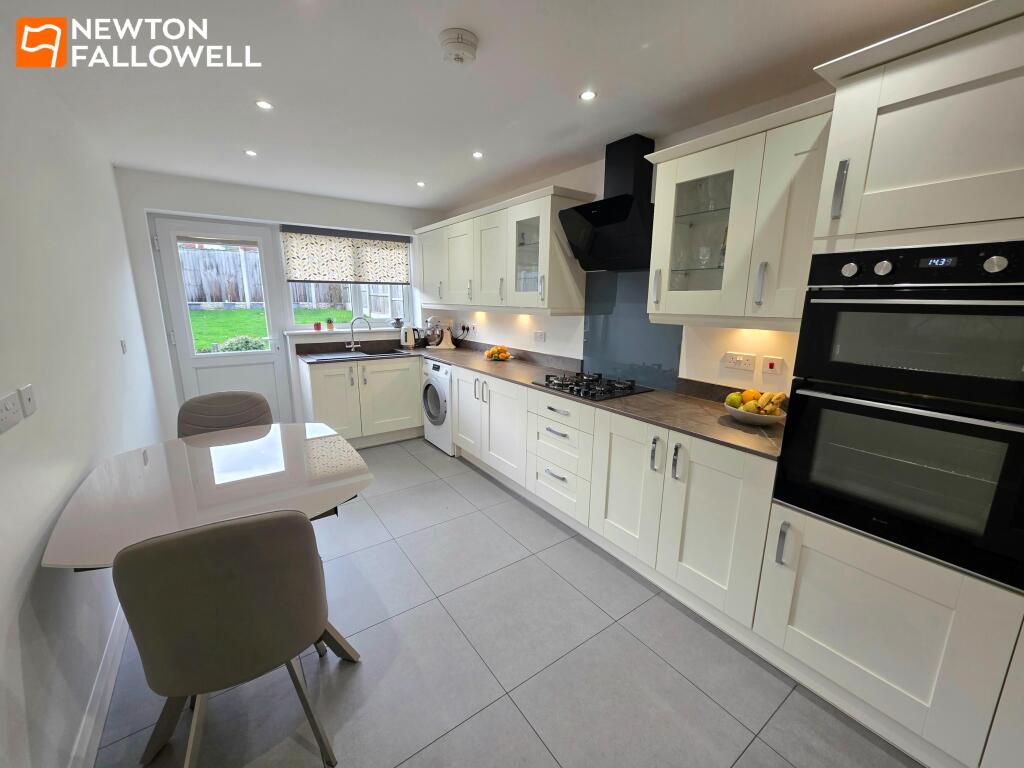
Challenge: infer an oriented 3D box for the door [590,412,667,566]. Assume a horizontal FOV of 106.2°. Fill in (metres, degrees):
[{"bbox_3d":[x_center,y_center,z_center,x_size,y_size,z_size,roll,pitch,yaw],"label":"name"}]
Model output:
[{"bbox_3d":[0.602,0.536,2.041,0.020,0.720,0.444,-8,15,-36],"label":"door"}]

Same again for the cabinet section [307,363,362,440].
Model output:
[{"bbox_3d":[-1.564,0.171,3.461,0.390,0.715,0.020,-9,15,-36],"label":"cabinet section"}]

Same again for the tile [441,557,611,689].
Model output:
[{"bbox_3d":[0.057,1.101,1.871,0.604,0.010,0.604,-8,15,-36],"label":"tile"}]

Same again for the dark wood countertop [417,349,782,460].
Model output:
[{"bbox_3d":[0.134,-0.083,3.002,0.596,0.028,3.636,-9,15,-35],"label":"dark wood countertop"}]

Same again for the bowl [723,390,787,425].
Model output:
[{"bbox_3d":[1.147,0.104,1.806,0.235,0.132,0.265,-9,15,-35],"label":"bowl"}]

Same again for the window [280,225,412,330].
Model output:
[{"bbox_3d":[-1.696,-1.098,4.097,1.290,0.950,0.070,-8,15,-36],"label":"window"}]

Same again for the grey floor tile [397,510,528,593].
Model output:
[{"bbox_3d":[-0.298,0.982,2.323,0.600,0.012,0.600,-9,15,-35],"label":"grey floor tile"}]

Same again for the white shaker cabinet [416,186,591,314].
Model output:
[{"bbox_3d":[-0.235,-1.080,3.464,0.380,0.815,2.120,-9,15,-36],"label":"white shaker cabinet"}]

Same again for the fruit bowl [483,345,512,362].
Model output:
[{"bbox_3d":[-0.136,-0.293,3.631,0.260,0.130,0.260,0,12,0],"label":"fruit bowl"}]

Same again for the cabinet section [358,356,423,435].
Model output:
[{"bbox_3d":[-1.195,0.117,3.825,0.605,0.715,0.022,-9,15,-35],"label":"cabinet section"}]

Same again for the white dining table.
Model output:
[{"bbox_3d":[-1.173,0.722,1.683,0.925,0.760,1.180,-9,15,-35],"label":"white dining table"}]

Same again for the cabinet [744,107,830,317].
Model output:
[{"bbox_3d":[1.256,-0.657,1.612,0.331,0.739,0.304,-8,15,-36],"label":"cabinet"}]

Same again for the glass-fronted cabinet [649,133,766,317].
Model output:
[{"bbox_3d":[0.999,-0.715,1.889,0.327,0.722,0.493,-9,15,-35],"label":"glass-fronted cabinet"}]

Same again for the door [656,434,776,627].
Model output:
[{"bbox_3d":[0.856,0.604,1.668,0.022,0.717,0.443,-9,15,-35],"label":"door"}]

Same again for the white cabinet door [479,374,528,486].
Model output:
[{"bbox_3d":[-0.065,0.337,2.917,0.022,0.715,0.605,-6,13,-35],"label":"white cabinet door"}]

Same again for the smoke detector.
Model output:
[{"bbox_3d":[-0.194,-1.214,1.392,0.140,0.046,0.140,0,13,0],"label":"smoke detector"}]

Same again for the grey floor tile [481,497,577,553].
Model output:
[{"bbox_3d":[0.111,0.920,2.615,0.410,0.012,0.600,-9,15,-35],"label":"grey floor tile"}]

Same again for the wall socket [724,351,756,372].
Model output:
[{"bbox_3d":[1.193,-0.116,2.012,0.015,0.086,0.146,-9,15,-36],"label":"wall socket"}]

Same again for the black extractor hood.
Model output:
[{"bbox_3d":[0.611,-1.067,2.297,0.390,0.712,0.580,-9,15,-36],"label":"black extractor hood"}]

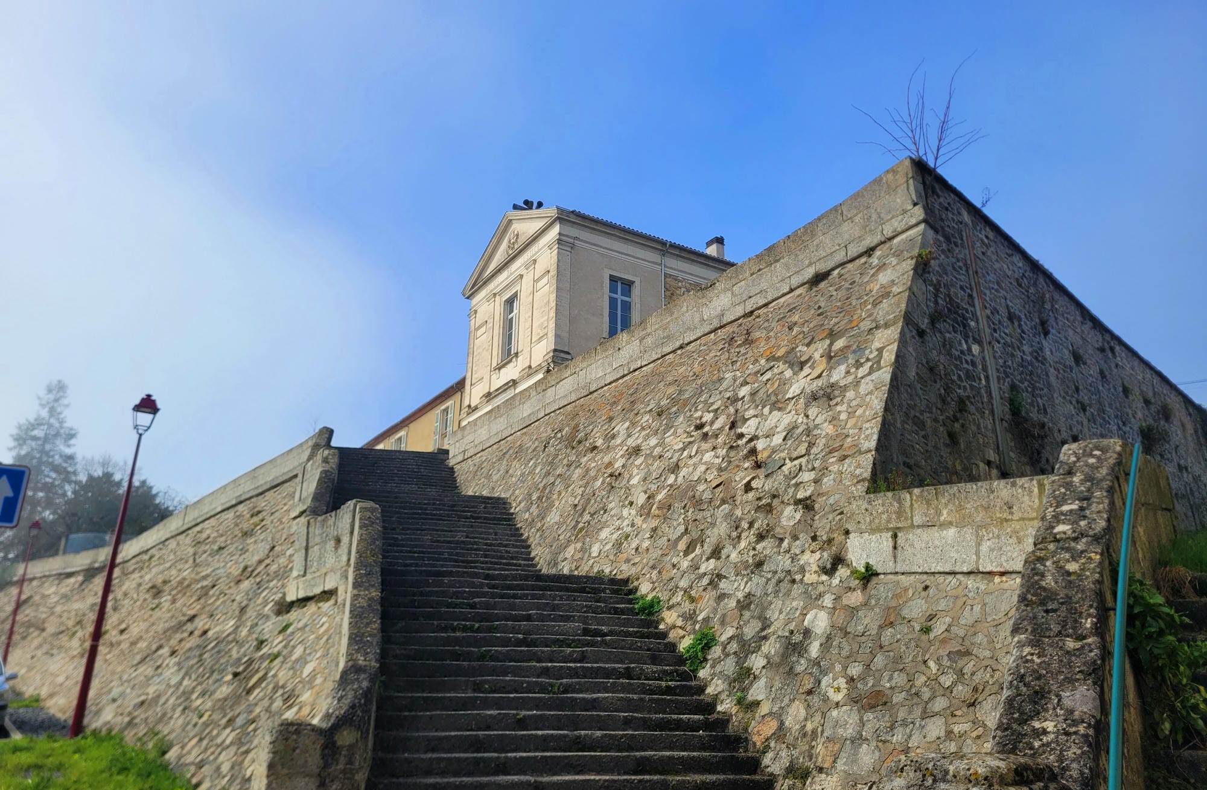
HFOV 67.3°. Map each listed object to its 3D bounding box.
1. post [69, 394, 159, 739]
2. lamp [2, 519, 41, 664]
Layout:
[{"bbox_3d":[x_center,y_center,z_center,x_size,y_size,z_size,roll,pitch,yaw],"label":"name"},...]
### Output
[{"bbox_3d":[-8.053,2.643,14.941,0.400,5.680,0.400,15,-25,-32],"label":"post"},{"bbox_3d":[-20.967,7.263,32.551,0.400,5.650,0.400,15,-25,-32],"label":"lamp"}]

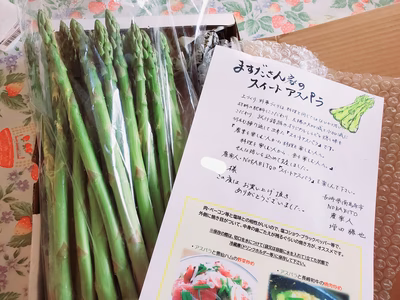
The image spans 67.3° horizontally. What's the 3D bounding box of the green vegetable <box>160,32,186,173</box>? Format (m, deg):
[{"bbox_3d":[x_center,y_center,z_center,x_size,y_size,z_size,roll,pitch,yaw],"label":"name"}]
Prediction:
[{"bbox_3d":[-0.018,-0.004,0.265,0.011,0.011,0.245,-8,72,-8],"label":"green vegetable"}]

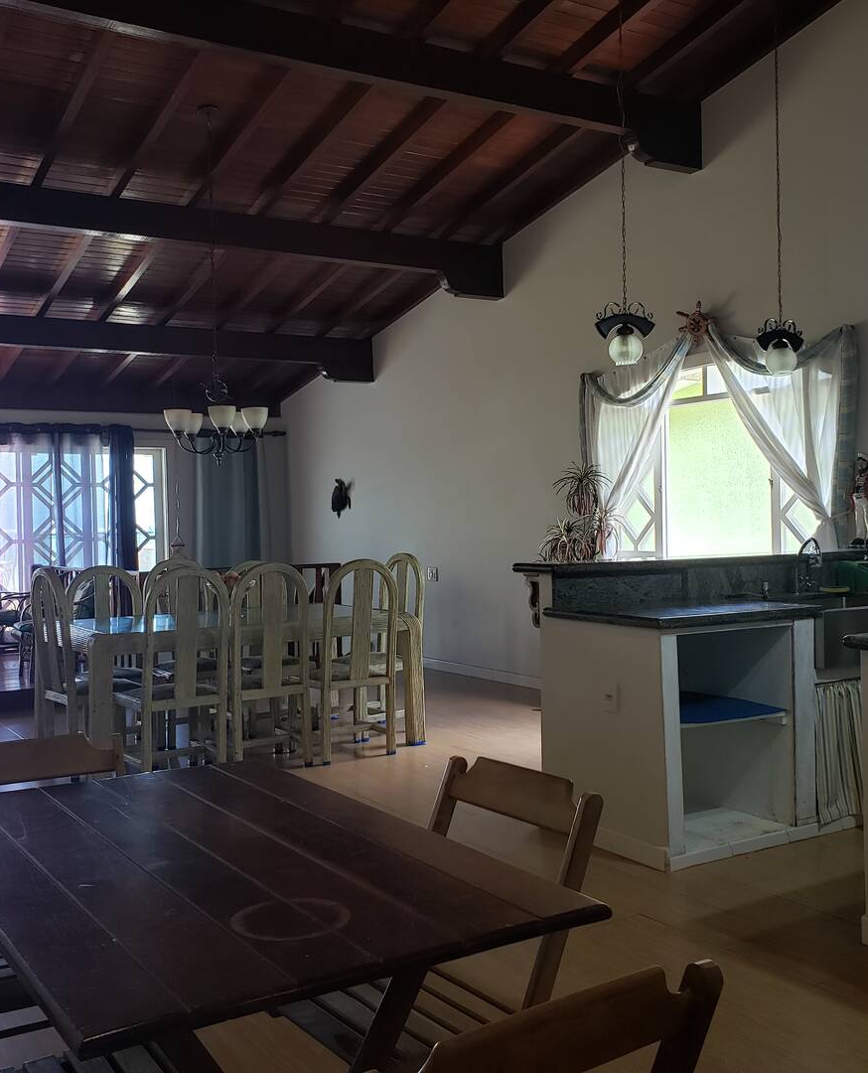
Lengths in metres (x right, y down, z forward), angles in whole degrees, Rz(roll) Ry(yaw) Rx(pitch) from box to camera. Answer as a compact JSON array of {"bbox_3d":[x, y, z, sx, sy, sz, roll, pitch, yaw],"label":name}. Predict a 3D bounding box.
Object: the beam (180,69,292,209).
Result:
[{"bbox_3d":[-1.118,-2.358,6.258,0.060,0.100,1.802,-2,-8,-30],"label":"beam"}]

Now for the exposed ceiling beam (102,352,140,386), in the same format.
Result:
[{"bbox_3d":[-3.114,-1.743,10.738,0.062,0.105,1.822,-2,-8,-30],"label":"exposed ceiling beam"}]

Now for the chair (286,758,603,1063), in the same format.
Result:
[{"bbox_3d":[-0.021,0.879,1.997,0.524,0.796,0.443,-2,1,-30],"label":"chair"}]

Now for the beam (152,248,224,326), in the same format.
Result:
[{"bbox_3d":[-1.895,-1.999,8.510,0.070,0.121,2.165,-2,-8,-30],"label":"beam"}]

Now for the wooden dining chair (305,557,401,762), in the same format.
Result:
[{"bbox_3d":[-0.534,0.688,6.185,0.475,1.115,0.490,-2,1,-30],"label":"wooden dining chair"}]

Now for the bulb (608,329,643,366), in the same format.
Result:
[{"bbox_3d":[0.814,-0.804,4.575,0.148,0.155,0.148,-1,1,0],"label":"bulb"}]

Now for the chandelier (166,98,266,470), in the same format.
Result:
[{"bbox_3d":[-1.306,-1.459,6.312,0.600,2.080,0.600,-2,1,-30],"label":"chandelier"}]

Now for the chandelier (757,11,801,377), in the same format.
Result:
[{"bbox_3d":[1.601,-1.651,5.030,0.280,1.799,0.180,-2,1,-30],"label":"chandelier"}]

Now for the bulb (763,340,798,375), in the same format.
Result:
[{"bbox_3d":[1.647,-0.849,5.101,0.155,0.165,0.155,-2,1,-30],"label":"bulb"}]

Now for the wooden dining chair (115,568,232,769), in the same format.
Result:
[{"bbox_3d":[-1.369,0.714,5.641,0.475,1.115,0.490,-2,1,-30],"label":"wooden dining chair"}]

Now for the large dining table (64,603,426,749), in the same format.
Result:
[{"bbox_3d":[-1.158,0.841,6.160,1.880,0.750,1.080,-2,1,-30],"label":"large dining table"}]

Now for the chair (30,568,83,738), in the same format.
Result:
[{"bbox_3d":[-1.830,0.702,5.706,0.554,1.088,0.473,-2,1,-33],"label":"chair"}]

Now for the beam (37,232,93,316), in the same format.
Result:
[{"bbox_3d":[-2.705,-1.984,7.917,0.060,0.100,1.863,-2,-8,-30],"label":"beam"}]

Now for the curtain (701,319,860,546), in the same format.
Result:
[{"bbox_3d":[1.926,-0.582,6.114,0.120,1.420,1.080,-2,1,-30],"label":"curtain"}]

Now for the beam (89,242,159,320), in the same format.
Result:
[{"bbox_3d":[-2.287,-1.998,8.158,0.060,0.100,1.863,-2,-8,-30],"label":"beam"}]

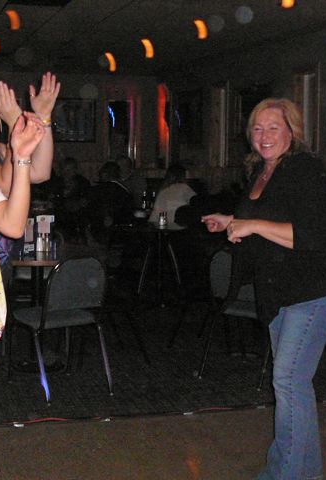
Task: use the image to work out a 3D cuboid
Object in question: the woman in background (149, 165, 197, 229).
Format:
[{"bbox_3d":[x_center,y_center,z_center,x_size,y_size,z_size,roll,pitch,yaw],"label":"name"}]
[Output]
[{"bbox_3d":[0.029,-0.148,6.553,0.500,1.250,0.780,-5,10,-30],"label":"woman in background"}]

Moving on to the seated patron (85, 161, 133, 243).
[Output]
[{"bbox_3d":[-0.500,-0.133,6.403,0.520,1.270,0.780,2,9,14],"label":"seated patron"}]

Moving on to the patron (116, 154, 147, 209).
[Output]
[{"bbox_3d":[-0.371,-0.244,6.993,0.520,1.310,0.780,-2,9,-11],"label":"patron"}]

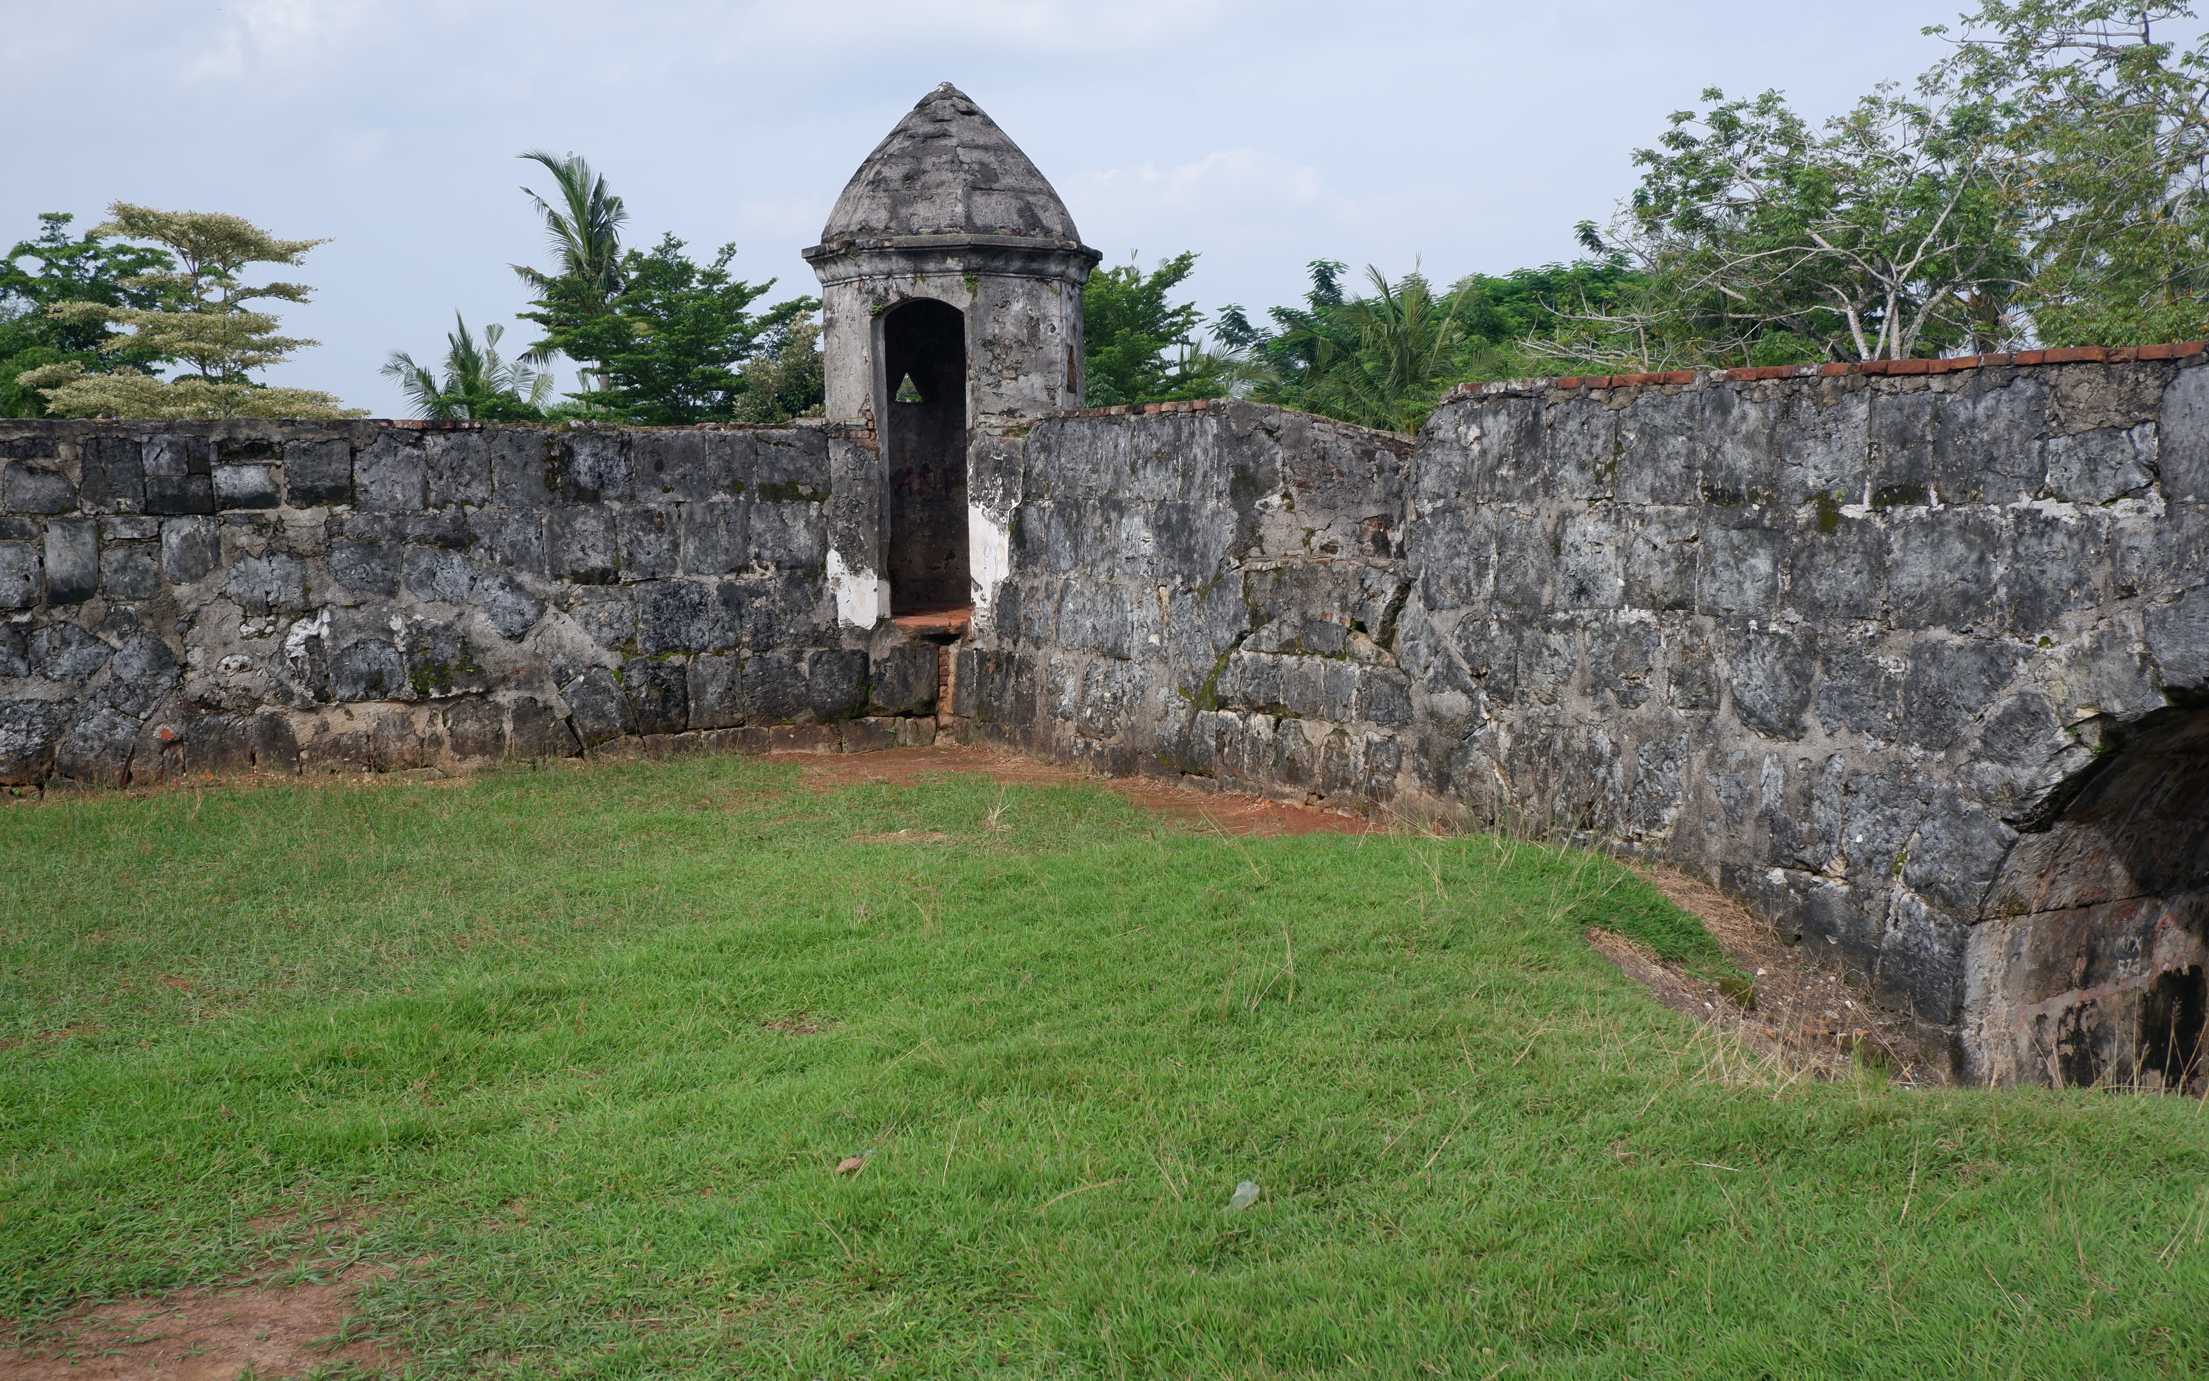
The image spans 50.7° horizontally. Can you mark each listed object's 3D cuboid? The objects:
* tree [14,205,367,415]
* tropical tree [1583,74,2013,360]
[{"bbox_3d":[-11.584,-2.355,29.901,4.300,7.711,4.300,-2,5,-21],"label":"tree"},{"bbox_3d":[7.109,-2.135,23.909,4.500,8.043,4.400,1,5,16],"label":"tropical tree"}]

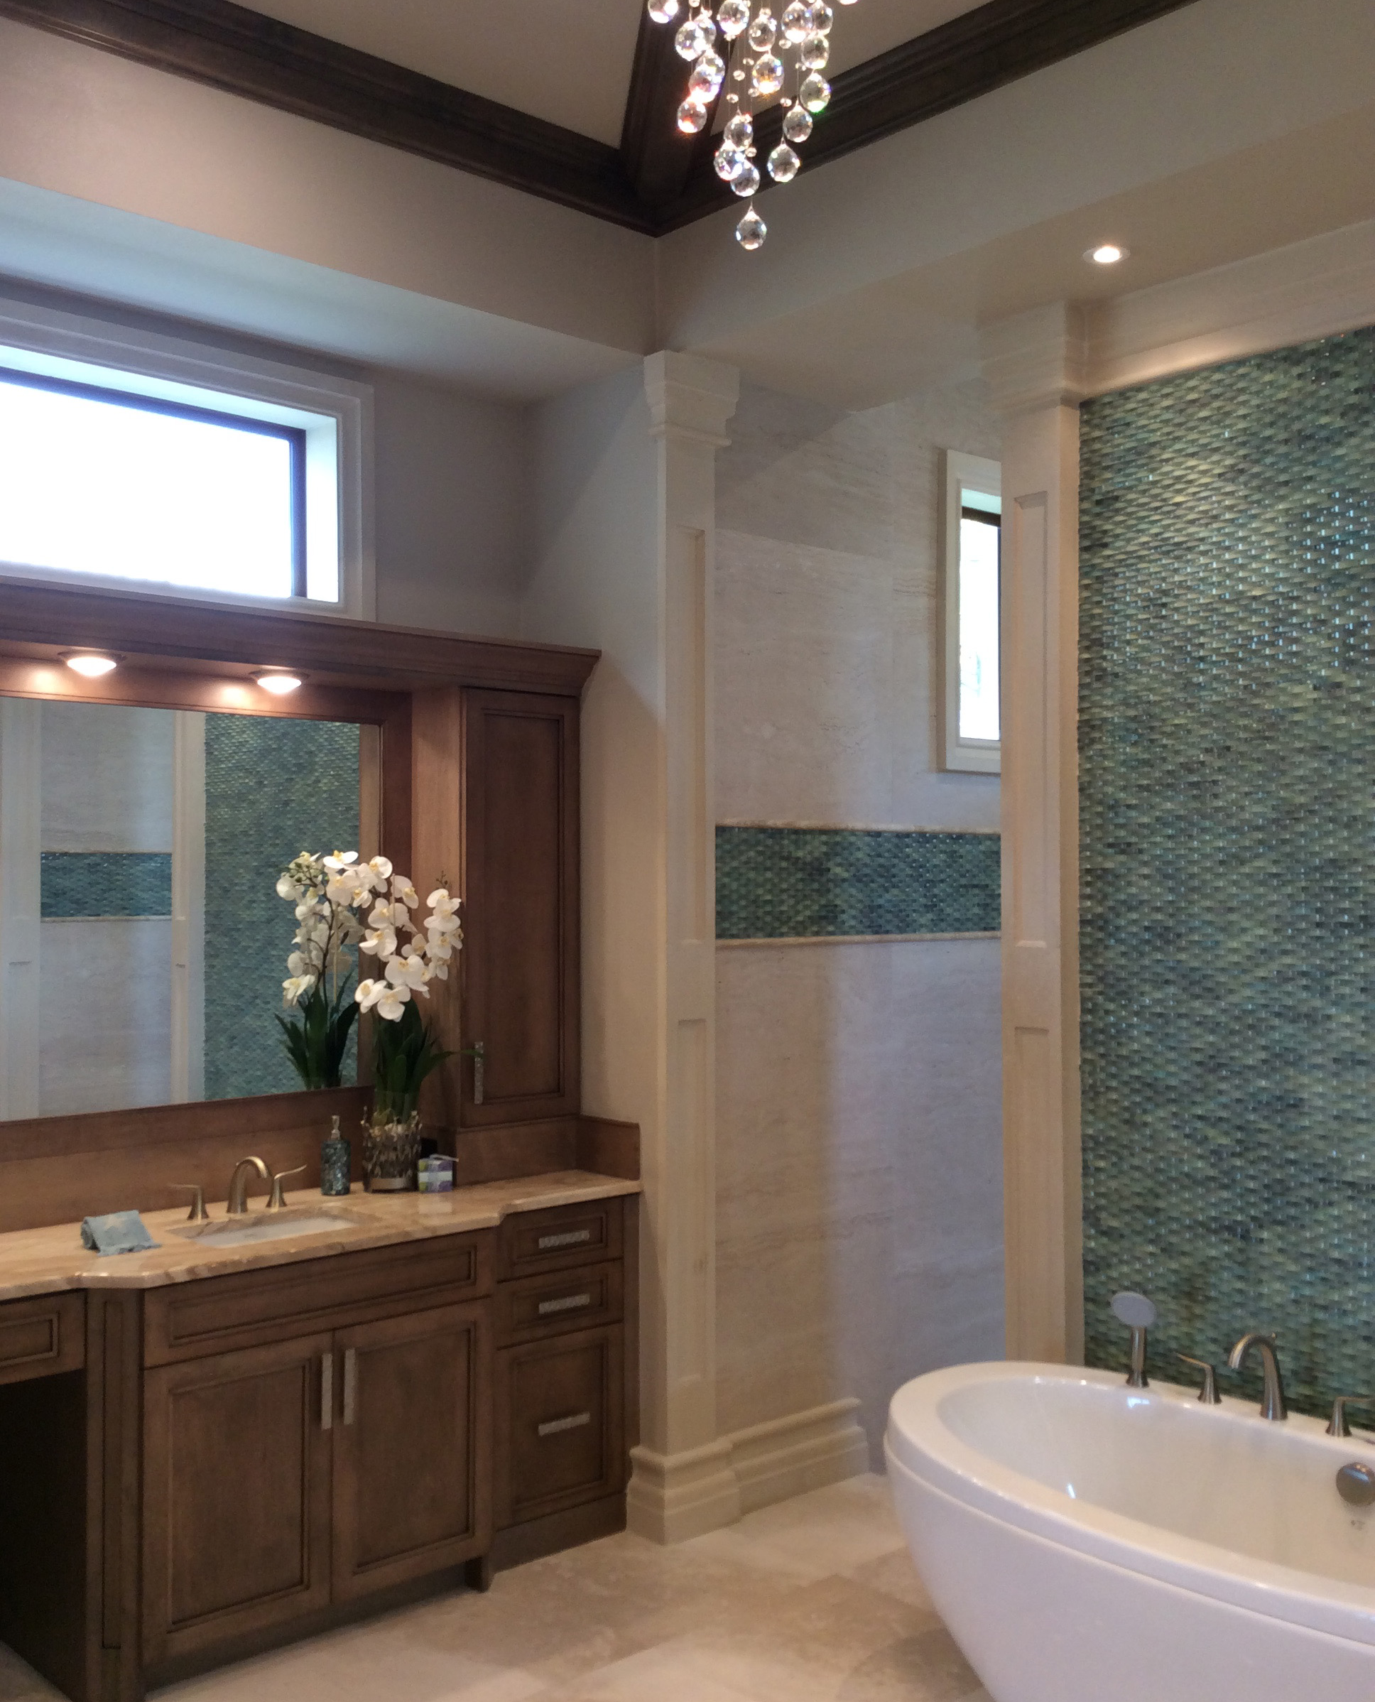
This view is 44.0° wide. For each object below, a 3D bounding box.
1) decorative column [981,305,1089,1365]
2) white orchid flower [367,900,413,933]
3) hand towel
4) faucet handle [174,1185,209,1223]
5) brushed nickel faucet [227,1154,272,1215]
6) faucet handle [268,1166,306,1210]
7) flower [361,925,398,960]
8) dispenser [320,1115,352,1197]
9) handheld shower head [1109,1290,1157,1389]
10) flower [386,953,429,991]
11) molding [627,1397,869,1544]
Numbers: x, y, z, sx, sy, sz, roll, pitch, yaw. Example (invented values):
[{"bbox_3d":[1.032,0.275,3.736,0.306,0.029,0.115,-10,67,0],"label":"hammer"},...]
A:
[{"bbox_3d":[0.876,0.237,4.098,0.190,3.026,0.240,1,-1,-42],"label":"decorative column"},{"bbox_3d":[-0.745,0.164,4.250,0.105,0.090,0.055,0,-1,12],"label":"white orchid flower"},{"bbox_3d":[-1.236,0.824,3.691,0.150,0.068,0.120,1,-1,-42],"label":"hand towel"},{"bbox_3d":[-1.167,0.816,3.973,0.103,0.091,0.050,1,-1,-42],"label":"faucet handle"},{"bbox_3d":[-1.034,0.790,4.017,0.050,0.142,0.178,1,-1,-42],"label":"brushed nickel faucet"},{"bbox_3d":[-0.976,0.818,4.144,0.107,0.091,0.050,1,-1,-42],"label":"faucet handle"},{"bbox_3d":[-0.771,0.230,4.250,0.092,0.090,0.055,0,-1,15],"label":"flower"},{"bbox_3d":[-0.890,0.768,4.302,0.076,0.193,0.078,0,-1,-14],"label":"dispenser"},{"bbox_3d":[0.970,1.053,3.692,0.075,0.198,0.092,1,-1,-42],"label":"handheld shower head"},{"bbox_3d":[-0.698,0.307,4.250,0.105,0.095,0.050,0,-1,-5],"label":"flower"},{"bbox_3d":[0.185,1.650,4.594,0.785,0.215,0.120,1,-1,-42],"label":"molding"}]

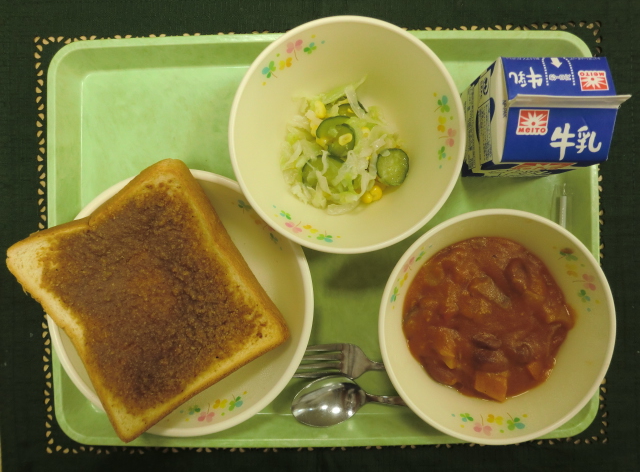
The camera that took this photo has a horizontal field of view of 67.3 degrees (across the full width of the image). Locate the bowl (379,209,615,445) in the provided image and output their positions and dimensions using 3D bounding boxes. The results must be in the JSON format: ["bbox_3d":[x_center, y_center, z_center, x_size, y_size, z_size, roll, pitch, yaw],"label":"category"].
[{"bbox_3d":[0.100,0.051,0.302,0.134,0.061,0.134,0,91,1],"label":"bowl"}]

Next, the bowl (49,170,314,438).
[{"bbox_3d":[-0.086,0.042,0.317,0.166,0.035,0.166,0,91,1],"label":"bowl"}]

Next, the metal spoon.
[{"bbox_3d":[0.065,0.116,0.325,0.168,0.020,0.035,2,91,1],"label":"metal spoon"}]

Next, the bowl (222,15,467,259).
[{"bbox_3d":[0.015,-0.058,0.302,0.134,0.060,0.134,0,91,1],"label":"bowl"}]

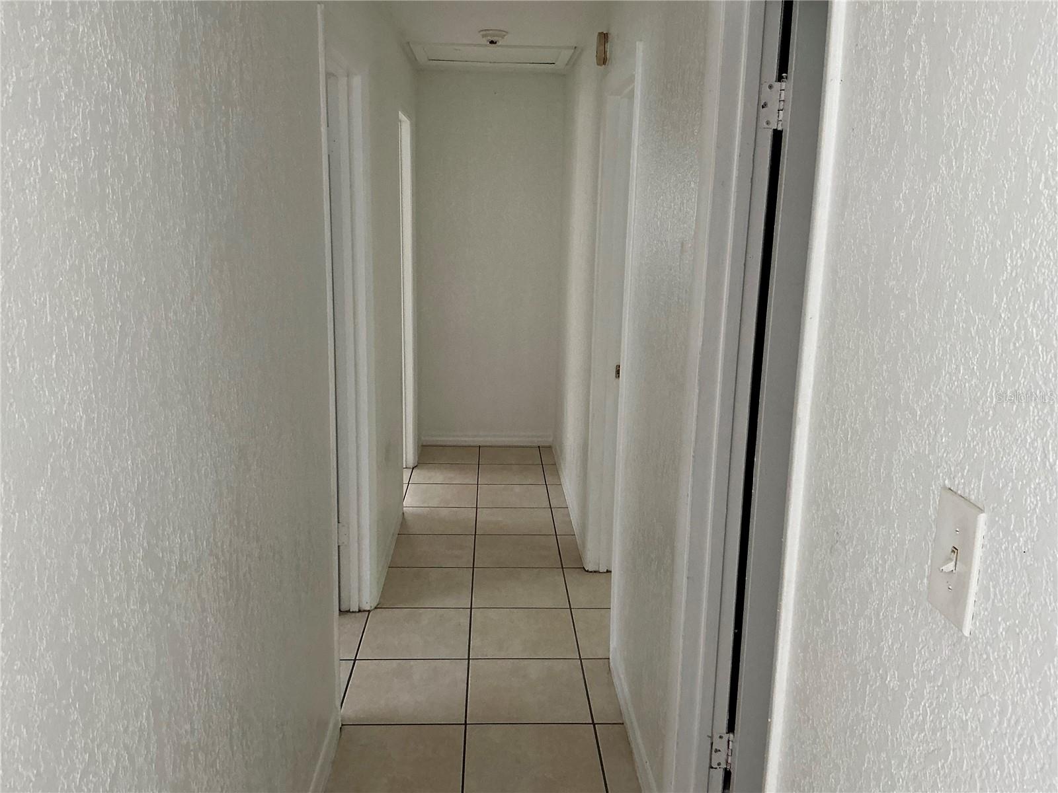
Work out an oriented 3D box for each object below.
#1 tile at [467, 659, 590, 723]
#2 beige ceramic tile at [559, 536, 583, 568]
[{"bbox_3d":[-0.004,0.998,2.897,0.401,0.011,0.401,1,12,-3],"label":"tile"},{"bbox_3d":[0.197,0.747,4.113,0.096,0.010,0.400,1,12,-3],"label":"beige ceramic tile"}]

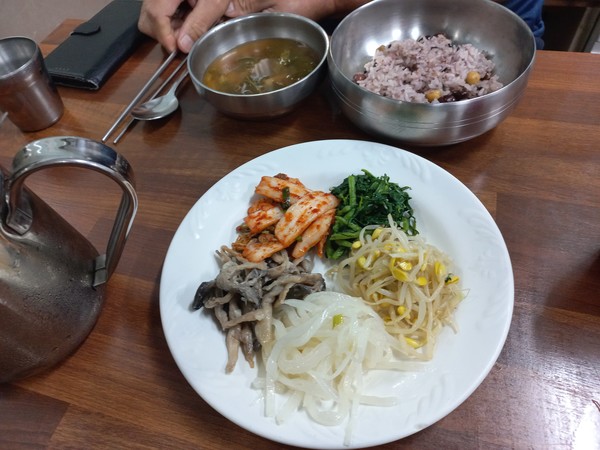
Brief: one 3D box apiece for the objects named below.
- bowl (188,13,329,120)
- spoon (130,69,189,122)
[{"bbox_3d":[-0.040,-0.158,0.450,0.140,0.051,0.140,-3,54,5],"label":"bowl"},{"bbox_3d":[-0.122,-0.187,0.500,0.042,0.022,0.202,11,56,15],"label":"spoon"}]

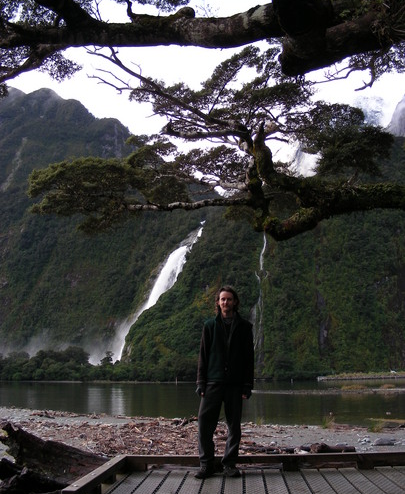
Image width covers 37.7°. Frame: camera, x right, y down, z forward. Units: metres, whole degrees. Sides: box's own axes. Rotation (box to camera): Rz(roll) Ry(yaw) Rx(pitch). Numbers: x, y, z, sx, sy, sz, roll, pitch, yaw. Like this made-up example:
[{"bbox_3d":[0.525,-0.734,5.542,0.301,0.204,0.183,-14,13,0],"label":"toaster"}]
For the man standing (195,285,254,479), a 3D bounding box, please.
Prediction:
[{"bbox_3d":[0.216,1.270,5.760,0.550,1.800,0.360,-1,-12,5],"label":"man standing"}]

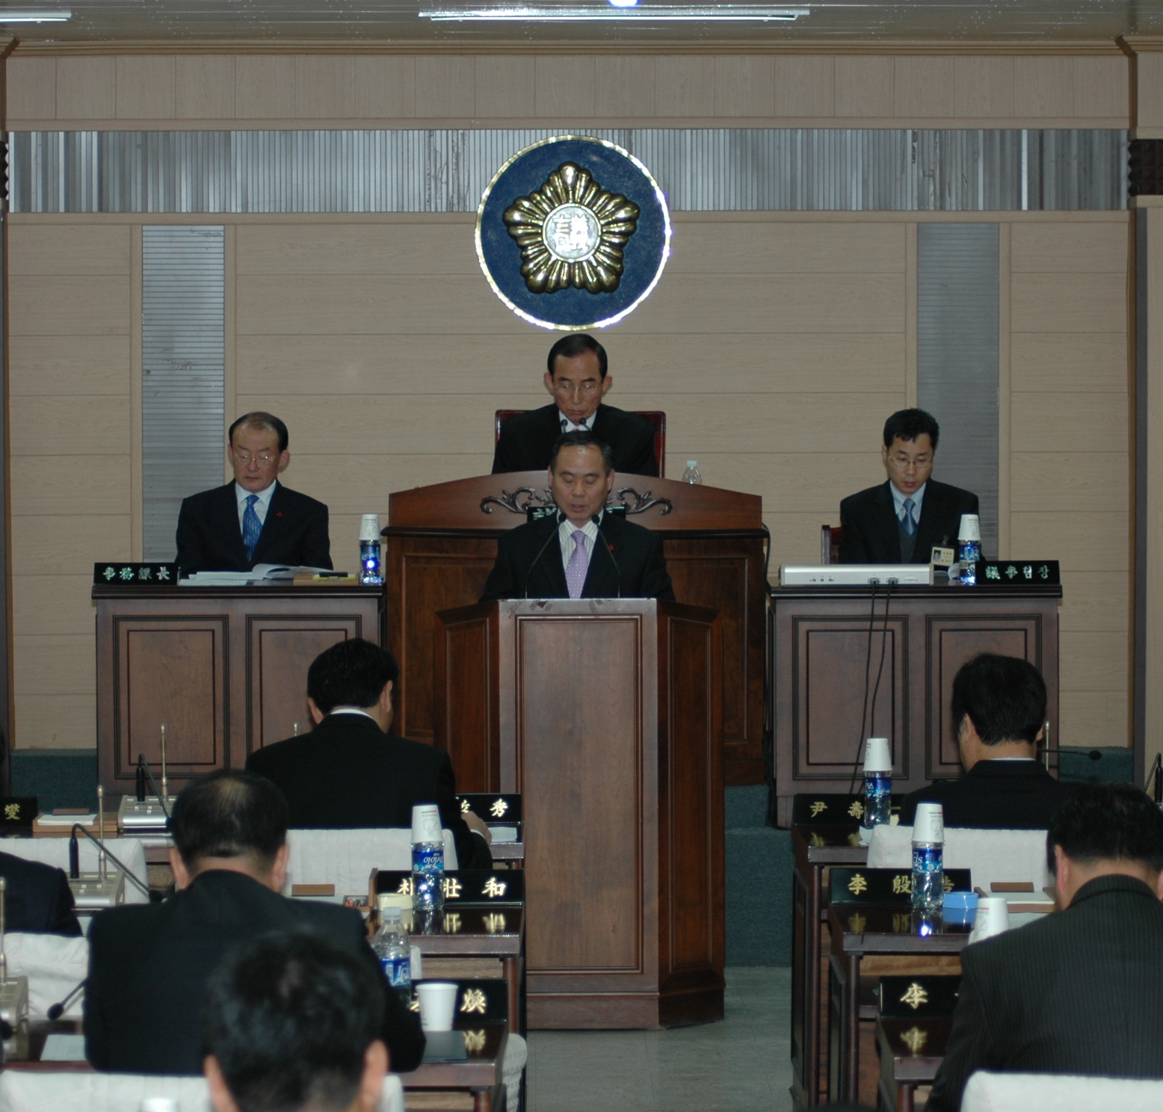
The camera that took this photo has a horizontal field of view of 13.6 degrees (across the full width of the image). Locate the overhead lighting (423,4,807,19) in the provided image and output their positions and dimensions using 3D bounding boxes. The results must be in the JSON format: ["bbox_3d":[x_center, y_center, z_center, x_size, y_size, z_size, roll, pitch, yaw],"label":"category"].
[{"bbox_3d":[0.104,-1.738,15.716,1.265,0.048,0.130,0,3,0],"label":"overhead lighting"}]

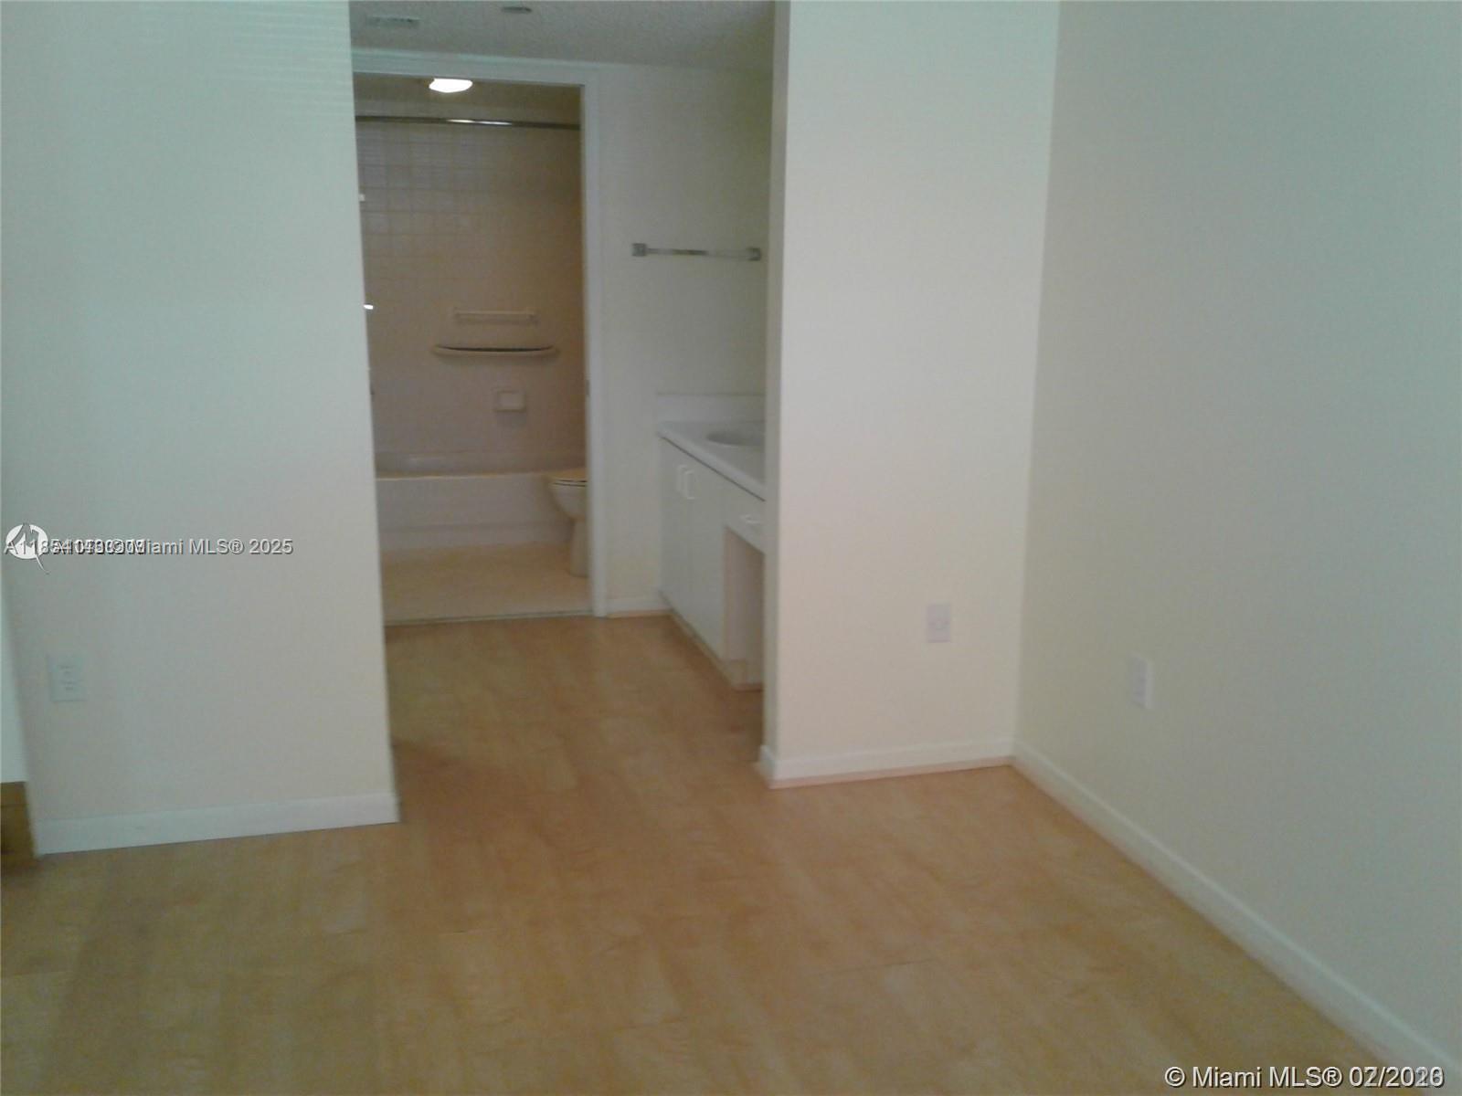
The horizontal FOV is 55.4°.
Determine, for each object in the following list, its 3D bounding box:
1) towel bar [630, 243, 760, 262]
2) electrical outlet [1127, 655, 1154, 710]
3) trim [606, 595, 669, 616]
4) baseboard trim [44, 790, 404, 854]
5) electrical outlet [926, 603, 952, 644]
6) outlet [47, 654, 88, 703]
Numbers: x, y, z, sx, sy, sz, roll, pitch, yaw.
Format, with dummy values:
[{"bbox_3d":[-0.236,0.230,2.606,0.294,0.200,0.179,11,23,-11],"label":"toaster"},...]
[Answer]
[{"bbox_3d":[-0.131,-1.149,5.415,0.504,0.050,0.070,-3,13,-15],"label":"towel bar"},{"bbox_3d":[1.004,0.324,3.417,0.016,0.115,0.074,-3,13,-15],"label":"electrical outlet"},{"bbox_3d":[-0.380,0.237,5.682,0.266,0.083,0.018,-3,13,-15],"label":"trim"},{"bbox_3d":[-1.293,0.695,3.550,0.869,0.086,0.018,-3,13,-15],"label":"baseboard trim"},{"bbox_3d":[0.594,0.217,3.957,0.072,0.115,0.012,-3,13,-15],"label":"electrical outlet"},{"bbox_3d":[-1.607,0.318,3.380,0.074,0.115,0.012,-3,13,-15],"label":"outlet"}]

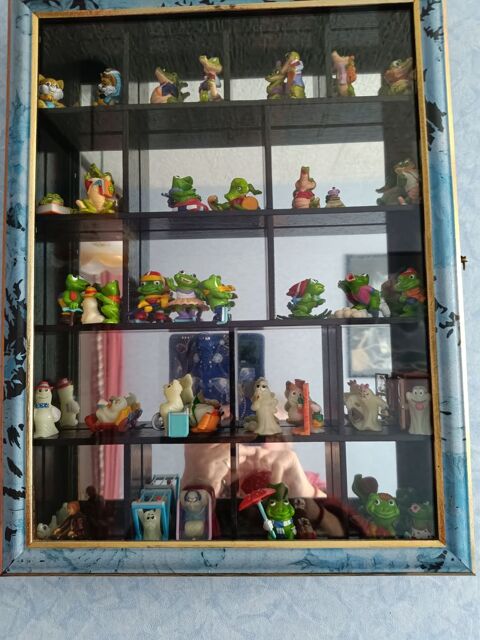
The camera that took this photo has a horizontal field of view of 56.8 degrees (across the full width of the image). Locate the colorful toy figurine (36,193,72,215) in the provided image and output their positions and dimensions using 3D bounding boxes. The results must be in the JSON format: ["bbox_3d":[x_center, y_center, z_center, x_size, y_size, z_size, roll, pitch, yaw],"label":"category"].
[{"bbox_3d":[-0.149,-0.088,0.355,0.025,0.021,0.027,1,-4,-26],"label":"colorful toy figurine"}]

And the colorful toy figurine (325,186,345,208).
[{"bbox_3d":[0.073,-0.092,0.341,0.016,0.021,0.015,-2,-4,13],"label":"colorful toy figurine"}]

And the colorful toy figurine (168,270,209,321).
[{"bbox_3d":[-0.041,-0.017,0.348,0.032,0.040,0.026,-1,-4,-6],"label":"colorful toy figurine"}]

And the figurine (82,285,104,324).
[{"bbox_3d":[-0.113,-0.011,0.341,0.016,0.030,0.016,-3,-4,22],"label":"figurine"}]

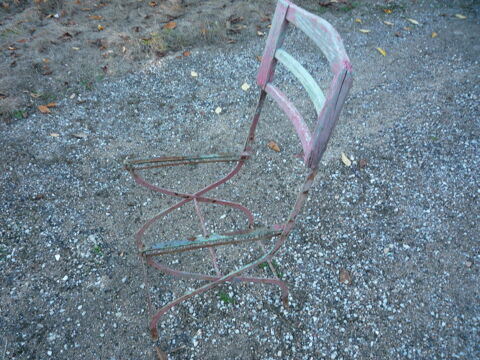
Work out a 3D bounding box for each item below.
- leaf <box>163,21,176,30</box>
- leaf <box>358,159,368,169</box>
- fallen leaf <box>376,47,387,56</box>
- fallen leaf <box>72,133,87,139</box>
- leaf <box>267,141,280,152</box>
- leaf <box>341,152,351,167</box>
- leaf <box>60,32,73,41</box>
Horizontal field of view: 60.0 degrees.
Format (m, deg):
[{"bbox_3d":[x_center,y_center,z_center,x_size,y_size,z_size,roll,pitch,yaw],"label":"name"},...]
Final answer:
[{"bbox_3d":[-0.527,-1.167,3.148,0.038,0.030,0.128,31,48,24],"label":"leaf"},{"bbox_3d":[0.632,-0.085,2.133,0.037,0.012,0.076,13,43,6],"label":"leaf"},{"bbox_3d":[1.078,-0.975,3.160,0.024,0.020,0.139,-6,44,-14],"label":"fallen leaf"},{"bbox_3d":[-0.806,-0.221,2.089,0.072,0.012,0.021,9,42,2],"label":"fallen leaf"},{"bbox_3d":[0.177,-0.174,2.167,0.039,0.015,0.102,-19,48,-26],"label":"leaf"},{"bbox_3d":[0.546,-0.107,2.143,0.028,0.016,0.110,-3,43,-11],"label":"leaf"},{"bbox_3d":[-1.190,-0.976,2.854,0.051,0.025,0.088,32,48,25],"label":"leaf"}]

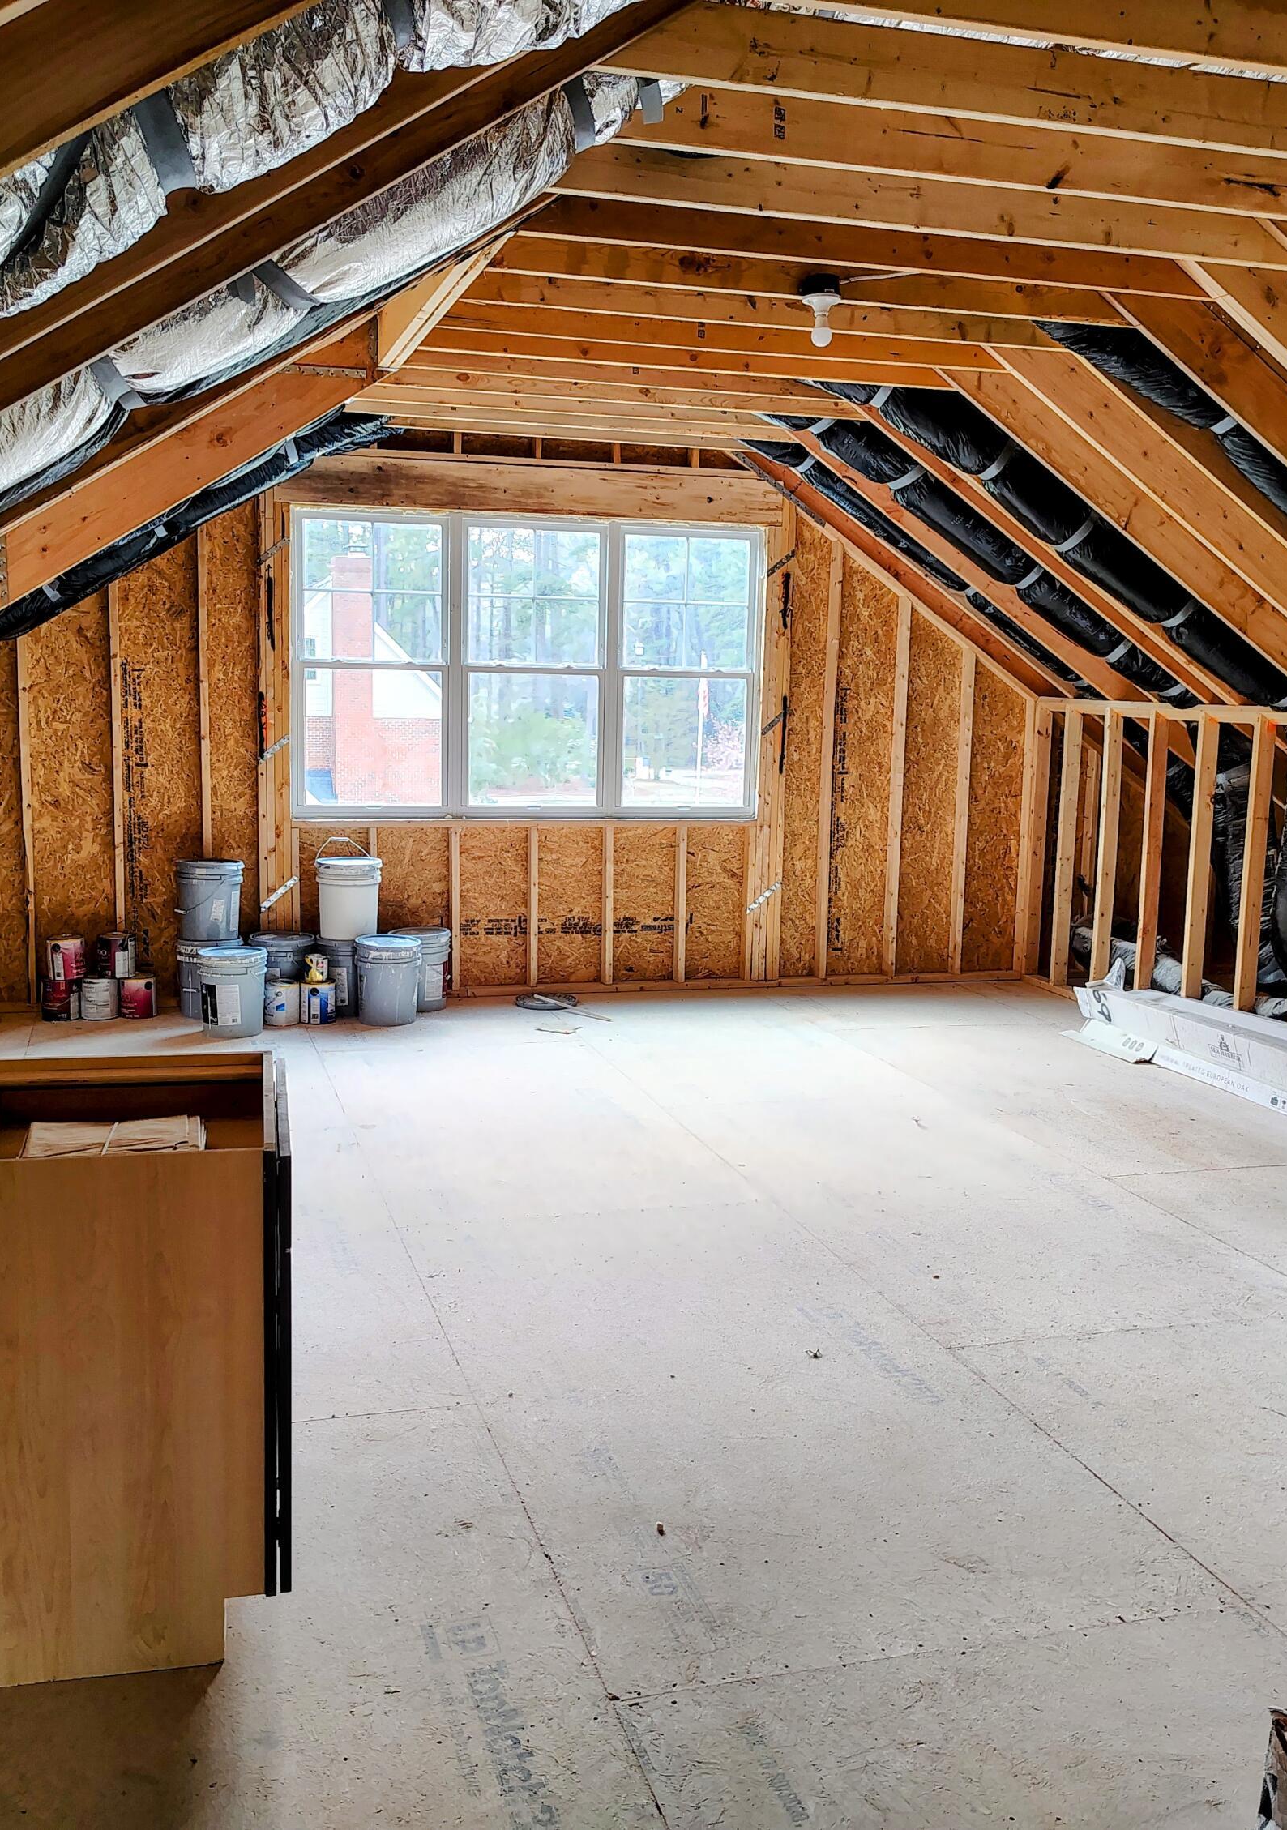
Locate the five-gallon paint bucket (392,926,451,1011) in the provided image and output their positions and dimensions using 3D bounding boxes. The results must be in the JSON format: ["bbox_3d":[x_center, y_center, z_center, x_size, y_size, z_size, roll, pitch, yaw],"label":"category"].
[{"bbox_3d":[-1.121,0.277,8.446,0.308,0.373,0.308,1,8,0],"label":"five-gallon paint bucket"}]

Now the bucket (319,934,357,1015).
[{"bbox_3d":[-1.447,0.287,8.309,0.308,0.373,0.308,-1,8,-16],"label":"bucket"}]

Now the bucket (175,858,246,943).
[{"bbox_3d":[-2.071,-0.068,8.096,0.308,0.373,0.308,-1,8,-16],"label":"bucket"}]

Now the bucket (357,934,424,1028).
[{"bbox_3d":[-1.226,0.318,8.127,0.308,0.373,0.308,-1,8,-16],"label":"bucket"}]

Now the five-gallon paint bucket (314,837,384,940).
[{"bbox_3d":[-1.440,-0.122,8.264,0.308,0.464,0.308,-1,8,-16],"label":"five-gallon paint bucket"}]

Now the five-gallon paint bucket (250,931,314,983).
[{"bbox_3d":[-1.752,0.294,8.206,0.308,0.373,0.308,-1,8,-16],"label":"five-gallon paint bucket"}]

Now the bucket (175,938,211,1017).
[{"bbox_3d":[-2.080,0.294,8.146,0.308,0.373,0.308,-1,8,-16],"label":"bucket"}]

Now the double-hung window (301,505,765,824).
[{"bbox_3d":[-0.561,-1.260,8.710,2.461,1.519,0.110,-1,8,-17],"label":"double-hung window"}]

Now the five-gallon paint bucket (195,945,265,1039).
[{"bbox_3d":[-1.879,0.355,7.741,0.308,0.373,0.308,-1,8,-16],"label":"five-gallon paint bucket"}]

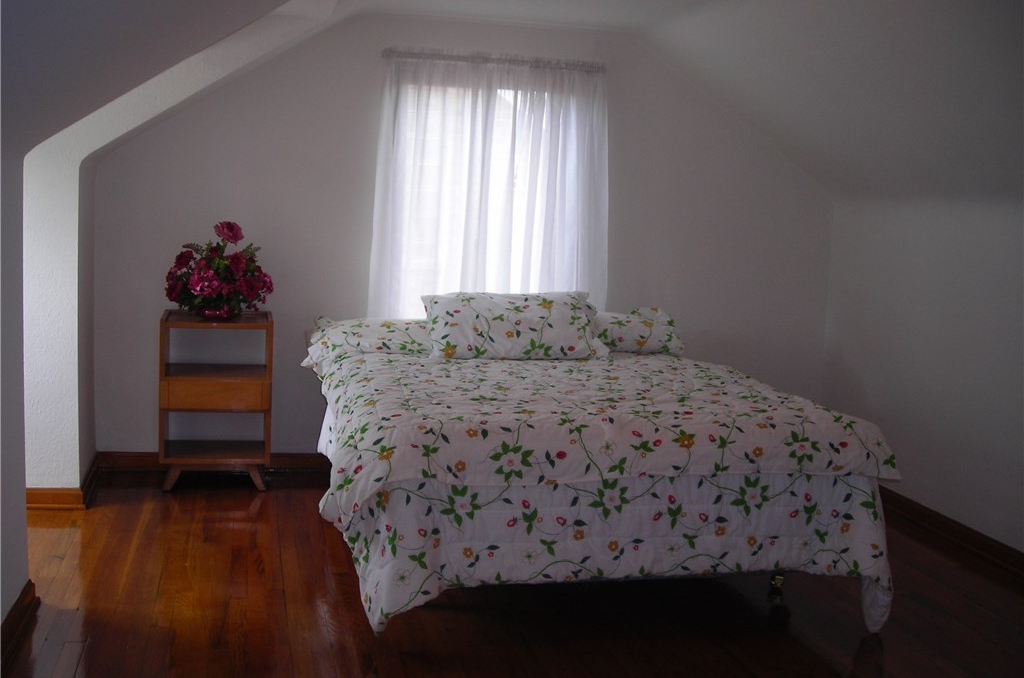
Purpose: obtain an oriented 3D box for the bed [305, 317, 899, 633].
[{"bbox_3d":[0.151,0.419,4.240,1.696,0.723,1.958,1,7,-11],"label":"bed"}]

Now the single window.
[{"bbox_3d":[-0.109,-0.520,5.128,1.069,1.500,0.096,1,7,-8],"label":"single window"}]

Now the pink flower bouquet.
[{"bbox_3d":[-1.266,-0.289,4.866,0.429,0.415,0.346,1,7,-8],"label":"pink flower bouquet"}]

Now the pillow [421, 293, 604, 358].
[{"bbox_3d":[0.012,-0.049,4.692,0.710,0.140,0.400,1,45,-11],"label":"pillow"}]

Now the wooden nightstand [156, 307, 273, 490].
[{"bbox_3d":[-1.283,0.264,4.933,0.457,0.749,0.305,1,7,-8],"label":"wooden nightstand"}]

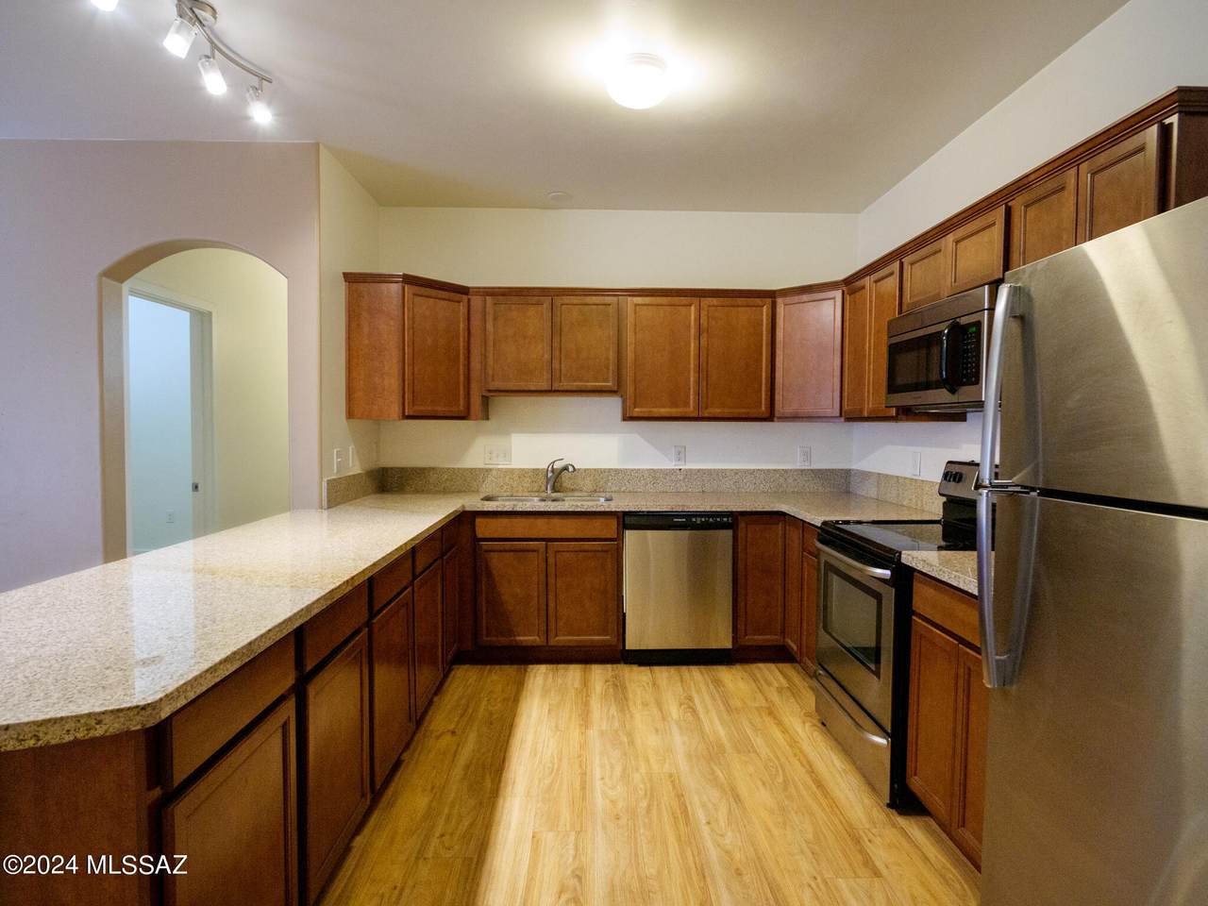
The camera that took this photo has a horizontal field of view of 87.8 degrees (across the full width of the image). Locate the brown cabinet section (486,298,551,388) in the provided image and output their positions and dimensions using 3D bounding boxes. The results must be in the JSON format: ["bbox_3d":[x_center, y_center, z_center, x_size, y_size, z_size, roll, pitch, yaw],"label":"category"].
[{"bbox_3d":[-0.510,-0.652,3.858,0.405,0.567,0.310,0,2,-2],"label":"brown cabinet section"}]

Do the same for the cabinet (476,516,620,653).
[{"bbox_3d":[-0.316,0.699,3.726,0.825,0.770,0.595,0,2,-1],"label":"cabinet"}]

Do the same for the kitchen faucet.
[{"bbox_3d":[-0.267,0.147,3.885,0.205,0.225,0.060,2,3,39],"label":"kitchen faucet"}]

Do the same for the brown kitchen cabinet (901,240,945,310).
[{"bbox_3d":[1.507,-0.734,2.667,0.320,0.270,0.341,0,2,-1],"label":"brown kitchen cabinet"}]

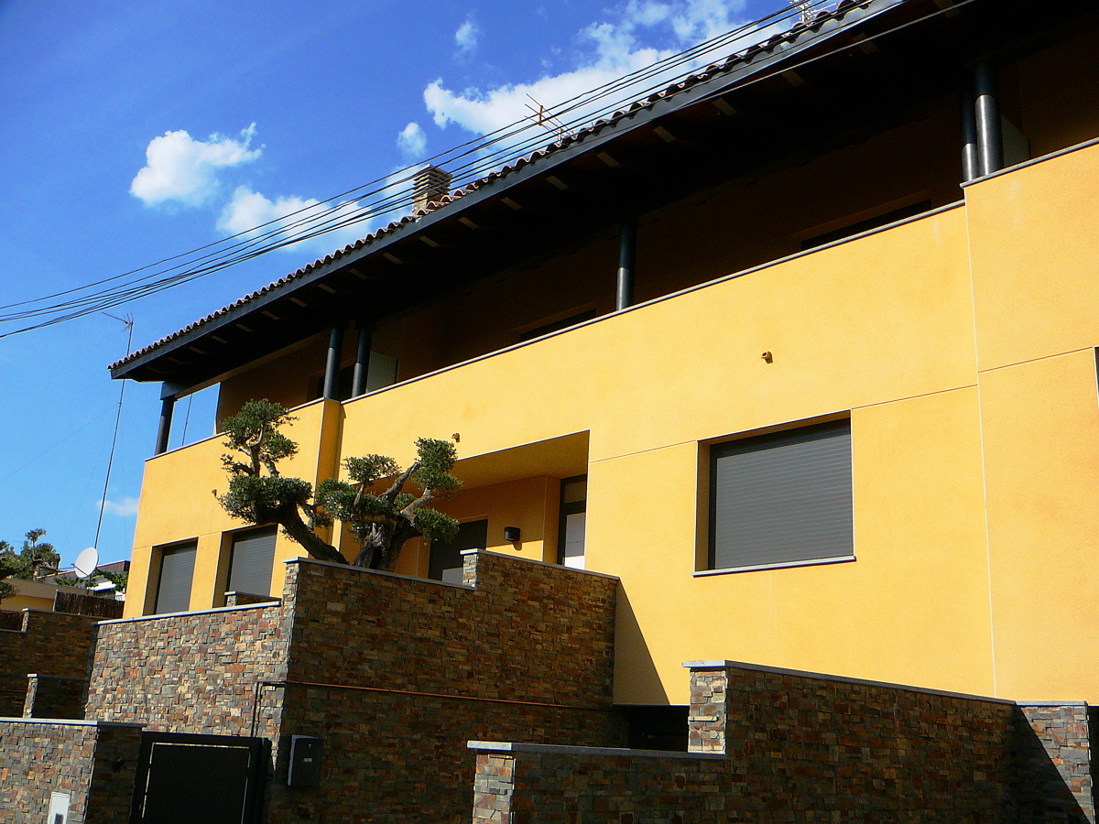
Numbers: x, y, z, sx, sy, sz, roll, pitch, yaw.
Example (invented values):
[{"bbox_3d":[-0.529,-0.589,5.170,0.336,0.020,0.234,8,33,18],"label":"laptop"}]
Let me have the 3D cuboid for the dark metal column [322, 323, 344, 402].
[{"bbox_3d":[-3.237,-0.718,16.700,0.189,1.197,0.189,3,-17,1],"label":"dark metal column"}]

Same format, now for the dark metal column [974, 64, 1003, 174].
[{"bbox_3d":[3.743,-2.476,9.501,0.189,1.183,0.189,18,-22,-40],"label":"dark metal column"}]

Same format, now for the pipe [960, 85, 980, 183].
[{"bbox_3d":[3.853,-2.432,10.077,0.200,1.188,0.200,18,-22,-40],"label":"pipe"}]

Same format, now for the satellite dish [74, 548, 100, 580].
[{"bbox_3d":[-11.249,3.683,27.000,0.740,0.800,0.350,-5,-18,25],"label":"satellite dish"}]

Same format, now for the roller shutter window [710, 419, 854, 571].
[{"bbox_3d":[2.280,0.838,10.787,0.120,1.346,1.797,18,-22,-40],"label":"roller shutter window"}]

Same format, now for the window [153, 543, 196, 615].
[{"bbox_3d":[-6.470,2.984,19.462,0.120,1.361,1.718,18,-22,-40],"label":"window"}]

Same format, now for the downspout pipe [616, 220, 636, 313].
[{"bbox_3d":[0.885,-1.641,12.822,0.189,1.181,0.189,3,-17,1],"label":"downspout pipe"}]

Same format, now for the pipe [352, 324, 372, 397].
[{"bbox_3d":[-2.802,-0.705,16.623,0.189,1.173,0.189,18,-22,-40],"label":"pipe"}]

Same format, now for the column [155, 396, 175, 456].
[{"bbox_3d":[-7.381,0.282,21.343,0.200,1.154,0.200,18,-22,-40],"label":"column"}]

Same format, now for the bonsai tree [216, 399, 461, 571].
[{"bbox_3d":[-2.052,0.886,10.800,2.300,2.000,1.600,6,-17,-10],"label":"bonsai tree"}]

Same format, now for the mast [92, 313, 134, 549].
[{"bbox_3d":[-11.621,0.543,28.764,0.400,6.680,1.100,-8,-20,32],"label":"mast"}]

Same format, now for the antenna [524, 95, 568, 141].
[{"bbox_3d":[-0.048,-4.438,16.800,0.380,0.450,1.000,-10,-21,36],"label":"antenna"}]

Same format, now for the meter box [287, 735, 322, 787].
[{"bbox_3d":[-1.977,2.811,8.942,0.257,0.381,0.085,18,-22,-40],"label":"meter box"}]

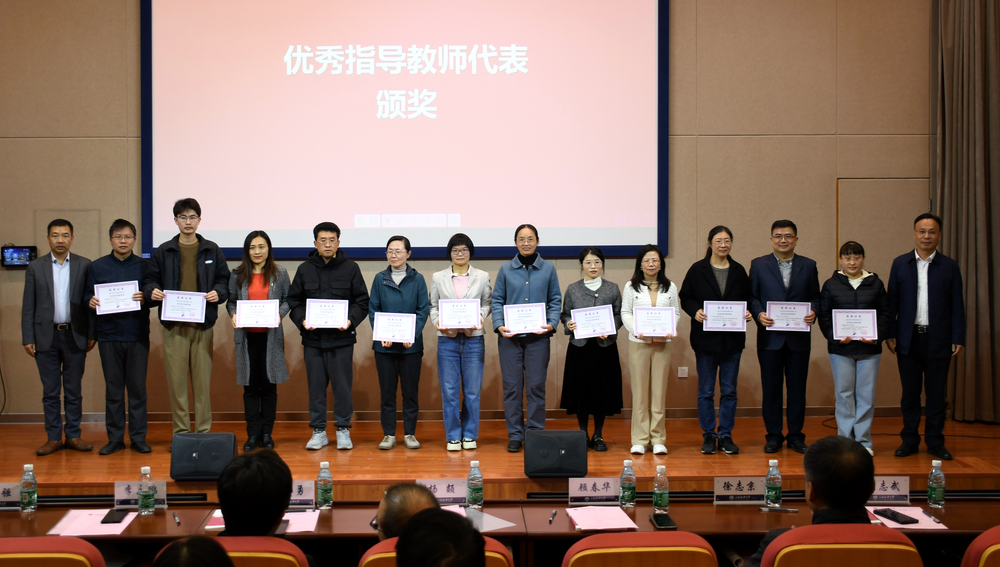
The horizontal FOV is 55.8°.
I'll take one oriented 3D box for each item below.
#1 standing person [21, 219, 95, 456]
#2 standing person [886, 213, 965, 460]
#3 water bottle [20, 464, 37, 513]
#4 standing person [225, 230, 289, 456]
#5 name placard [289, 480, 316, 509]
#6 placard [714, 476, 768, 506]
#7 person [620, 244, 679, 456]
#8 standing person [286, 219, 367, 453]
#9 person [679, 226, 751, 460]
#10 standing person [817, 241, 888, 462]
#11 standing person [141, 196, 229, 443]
[{"bbox_3d":[-3.234,0.378,6.900,0.500,1.694,0.310,0,1,-14],"label":"standing person"},{"bbox_3d":[2.996,0.370,6.650,0.540,1.711,0.330,0,1,12],"label":"standing person"},{"bbox_3d":[-1.841,0.799,3.692,0.062,0.177,0.062,0,1,-1],"label":"water bottle"},{"bbox_3d":[-1.790,0.414,7.000,0.470,1.608,0.370,0,0,-6],"label":"standing person"},{"bbox_3d":[-0.816,0.816,3.660,0.203,0.103,0.050,0,1,0],"label":"name placard"},{"bbox_3d":[0.927,0.798,3.640,0.200,0.102,0.060,0,0,2],"label":"placard"},{"bbox_3d":[1.081,0.477,6.830,0.440,1.504,0.360,0,1,5],"label":"person"},{"bbox_3d":[-1.271,0.384,6.972,0.550,1.664,0.370,0,1,-2],"label":"standing person"},{"bbox_3d":[1.574,0.404,6.900,0.540,1.643,0.370,0,0,6],"label":"person"},{"bbox_3d":[2.509,0.454,6.691,0.480,1.502,0.360,0,1,9],"label":"standing person"},{"bbox_3d":[-2.306,0.296,6.980,0.610,1.845,0.370,0,0,-7],"label":"standing person"}]

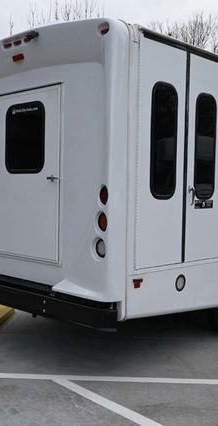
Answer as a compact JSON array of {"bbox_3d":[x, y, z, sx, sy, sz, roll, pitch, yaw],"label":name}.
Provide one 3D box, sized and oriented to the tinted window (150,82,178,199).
[{"bbox_3d":[0.436,-0.565,4.112,0.060,0.920,0.330,4,4,43],"label":"tinted window"}]

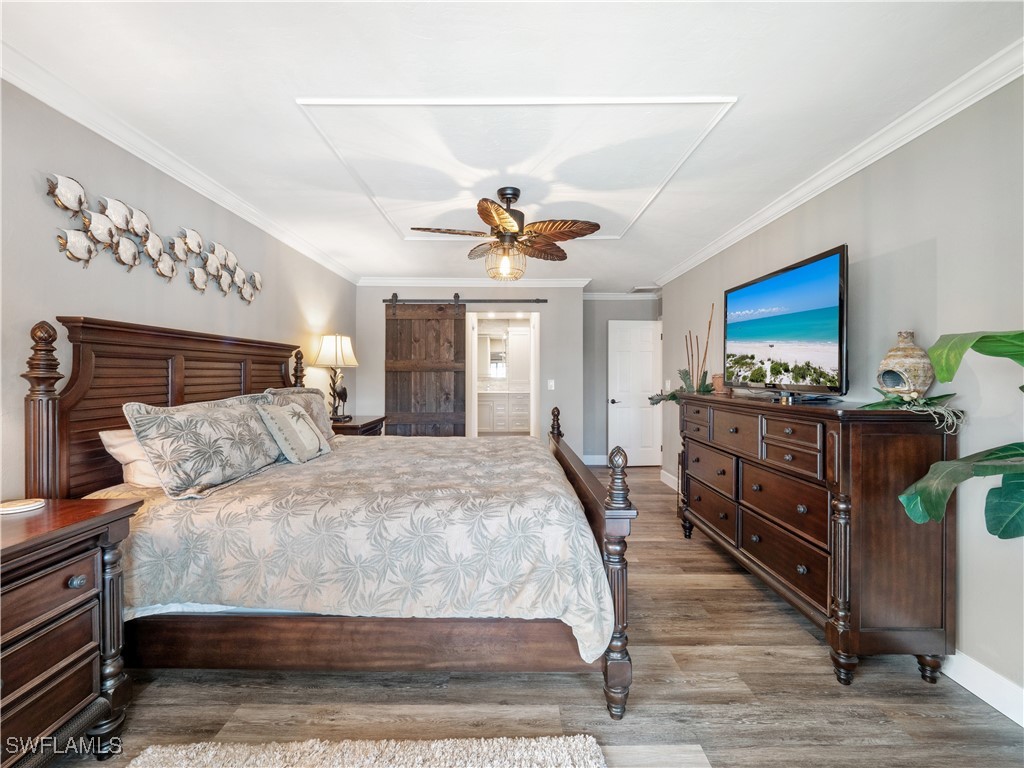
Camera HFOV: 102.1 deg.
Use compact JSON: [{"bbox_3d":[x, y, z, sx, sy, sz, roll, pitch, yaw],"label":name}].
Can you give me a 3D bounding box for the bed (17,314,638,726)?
[{"bbox_3d":[-0.677,0.473,2.475,2.260,1.510,2.000,0,1,0],"label":"bed"}]

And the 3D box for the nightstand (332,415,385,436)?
[{"bbox_3d":[-1.541,0.771,3.885,0.520,0.850,0.714,0,1,0],"label":"nightstand"}]

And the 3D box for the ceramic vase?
[{"bbox_3d":[1.725,-0.072,1.810,0.190,0.310,0.190,0,1,-16],"label":"ceramic vase"}]

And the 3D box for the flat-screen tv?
[{"bbox_3d":[1.523,-0.301,2.390,0.070,0.690,1.060,0,1,0],"label":"flat-screen tv"}]

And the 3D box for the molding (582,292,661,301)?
[{"bbox_3d":[1.508,-1.235,5.870,1.150,0.110,0.090,0,1,0],"label":"molding"}]

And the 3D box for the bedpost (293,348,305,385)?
[{"bbox_3d":[-1.743,0.466,3.390,0.115,1.480,0.115,0,1,0],"label":"bedpost"}]

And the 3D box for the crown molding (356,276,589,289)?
[{"bbox_3d":[-0.462,-1.237,5.020,2.860,0.115,0.090,0,1,0],"label":"crown molding"}]

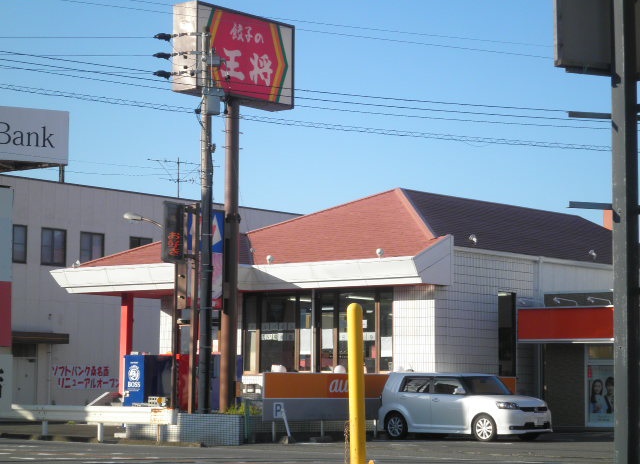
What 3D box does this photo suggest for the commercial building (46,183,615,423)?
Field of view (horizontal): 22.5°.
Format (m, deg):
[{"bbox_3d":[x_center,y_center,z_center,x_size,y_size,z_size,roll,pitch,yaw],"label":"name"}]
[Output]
[{"bbox_3d":[3.037,2.344,50.786,11.869,7.533,19.888,-4,-7,40],"label":"commercial building"}]

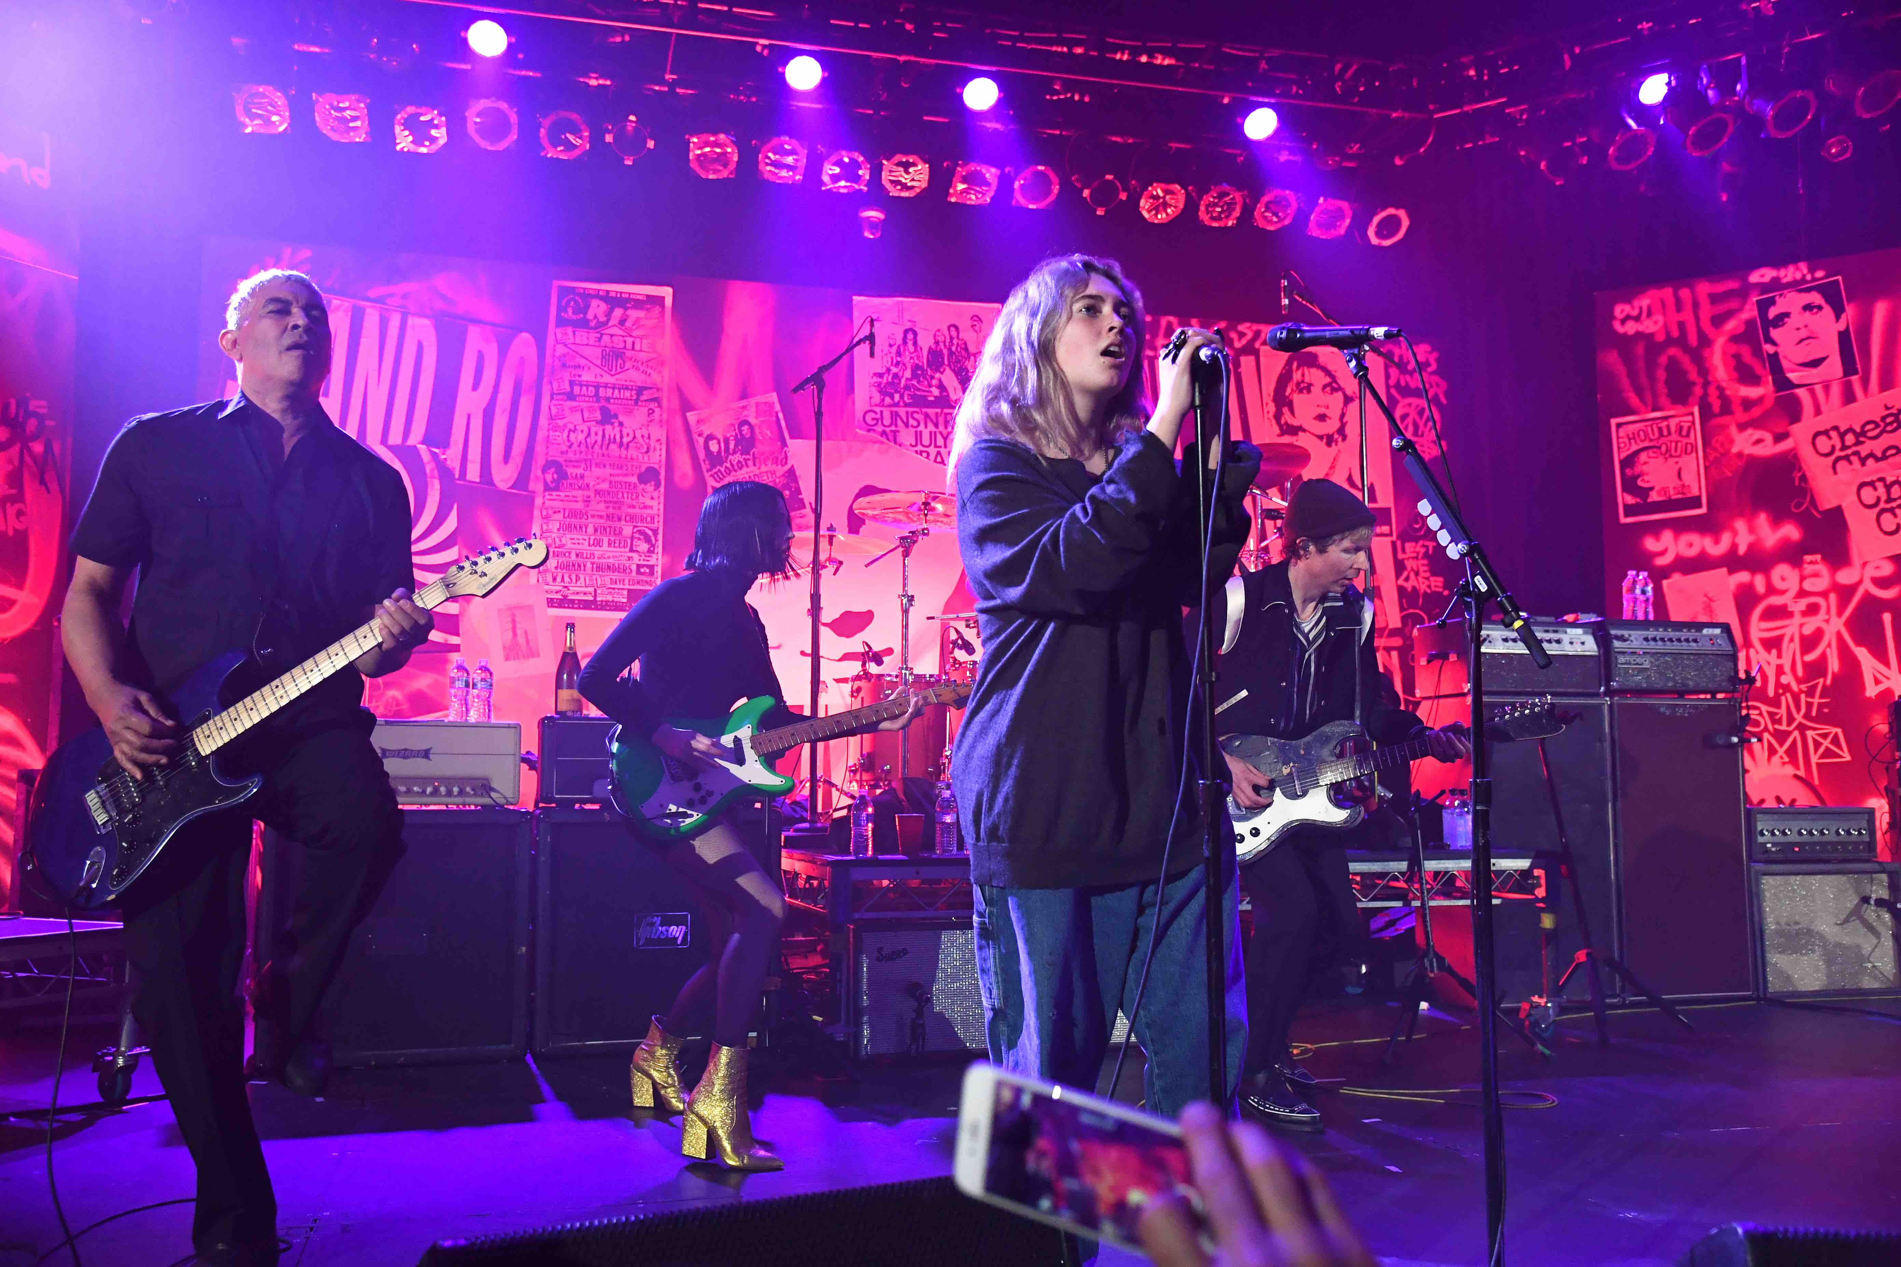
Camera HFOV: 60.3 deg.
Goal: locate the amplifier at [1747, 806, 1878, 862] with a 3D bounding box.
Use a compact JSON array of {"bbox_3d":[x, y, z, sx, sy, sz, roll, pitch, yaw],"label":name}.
[{"bbox_3d":[3.562,0.850,6.944,0.600,0.225,0.280,1,-6,-14],"label":"amplifier"}]

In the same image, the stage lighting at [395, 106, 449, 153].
[{"bbox_3d":[-2.596,-2.507,8.053,0.250,0.250,0.300,1,25,-16],"label":"stage lighting"}]

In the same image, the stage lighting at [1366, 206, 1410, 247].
[{"bbox_3d":[2.477,-2.423,9.465,0.260,0.300,0.260,2,-48,-19],"label":"stage lighting"}]

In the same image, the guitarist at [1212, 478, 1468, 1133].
[{"bbox_3d":[0.994,0.430,4.239,0.640,1.660,0.500,3,-5,-30],"label":"guitarist"}]

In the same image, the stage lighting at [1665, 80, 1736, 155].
[{"bbox_3d":[3.915,-2.702,8.594,0.260,0.300,0.260,2,-43,-22],"label":"stage lighting"}]

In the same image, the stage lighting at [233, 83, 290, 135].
[{"bbox_3d":[-3.375,-2.632,8.063,0.265,0.290,0.275,2,-49,-17],"label":"stage lighting"}]

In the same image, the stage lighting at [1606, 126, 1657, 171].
[{"bbox_3d":[3.598,-2.679,8.799,0.260,0.300,0.260,2,-44,-17],"label":"stage lighting"}]

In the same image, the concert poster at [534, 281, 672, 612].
[{"bbox_3d":[-1.809,-0.977,8.583,0.624,1.752,0.010,3,-6,-16],"label":"concert poster"}]

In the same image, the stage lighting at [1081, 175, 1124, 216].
[{"bbox_3d":[0.802,-2.429,8.966,0.250,0.250,0.300,1,26,-7],"label":"stage lighting"}]

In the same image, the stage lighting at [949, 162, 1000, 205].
[{"bbox_3d":[0.110,-2.540,9.034,0.265,0.290,0.275,2,-49,-17],"label":"stage lighting"}]

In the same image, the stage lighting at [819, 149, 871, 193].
[{"bbox_3d":[-0.577,-2.544,8.767,0.260,0.300,0.260,1,-47,-15],"label":"stage lighting"}]

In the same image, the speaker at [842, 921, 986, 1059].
[{"bbox_3d":[-0.044,1.125,5.299,0.560,0.418,0.260,1,-5,-14],"label":"speaker"}]

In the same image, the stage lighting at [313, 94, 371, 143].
[{"bbox_3d":[-2.956,-2.548,8.014,0.260,0.260,0.340,1,24,-16],"label":"stage lighting"}]

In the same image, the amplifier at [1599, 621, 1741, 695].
[{"bbox_3d":[2.894,0.107,6.824,0.630,0.295,0.330,2,-6,-18],"label":"amplifier"}]

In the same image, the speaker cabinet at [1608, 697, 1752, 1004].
[{"bbox_3d":[2.949,0.896,6.894,0.660,1.220,0.406,1,-6,-17],"label":"speaker cabinet"}]

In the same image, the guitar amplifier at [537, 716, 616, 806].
[{"bbox_3d":[-0.999,0.429,5.473,0.720,0.291,0.250,1,-5,-14],"label":"guitar amplifier"}]

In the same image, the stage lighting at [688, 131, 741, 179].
[{"bbox_3d":[-1.224,-2.488,8.422,0.250,0.250,0.300,1,25,-12],"label":"stage lighting"}]

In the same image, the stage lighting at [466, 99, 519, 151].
[{"bbox_3d":[-2.292,-2.569,8.206,0.260,0.260,0.340,1,22,-16],"label":"stage lighting"}]

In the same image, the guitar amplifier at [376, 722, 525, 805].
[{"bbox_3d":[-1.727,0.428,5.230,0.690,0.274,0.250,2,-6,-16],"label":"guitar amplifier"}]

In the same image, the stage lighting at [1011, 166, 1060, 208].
[{"bbox_3d":[0.430,-2.495,8.972,0.260,0.260,0.340,1,30,-16],"label":"stage lighting"}]

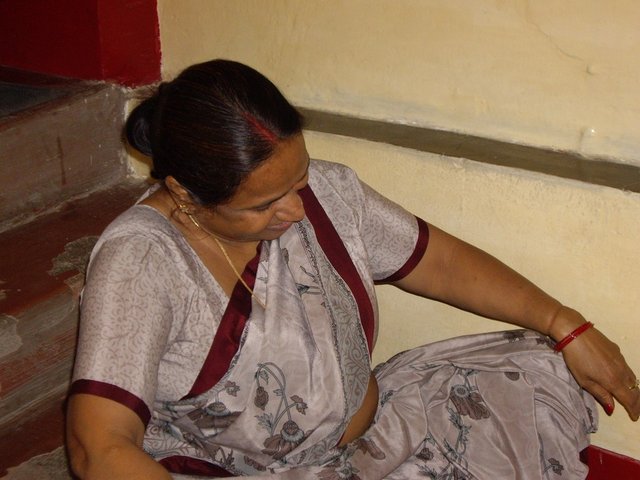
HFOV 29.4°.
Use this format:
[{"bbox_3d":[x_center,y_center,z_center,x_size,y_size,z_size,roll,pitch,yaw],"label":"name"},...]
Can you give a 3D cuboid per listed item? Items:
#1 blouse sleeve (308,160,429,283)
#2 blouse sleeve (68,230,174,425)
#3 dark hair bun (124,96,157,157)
[{"bbox_3d":[0.067,-0.021,1.610,0.170,0.125,0.120,36,-5,-27],"label":"blouse sleeve"},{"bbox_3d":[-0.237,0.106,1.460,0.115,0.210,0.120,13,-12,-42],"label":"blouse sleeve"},{"bbox_3d":[-0.222,-0.144,1.550,0.055,0.075,0.070,20,18,36],"label":"dark hair bun"}]

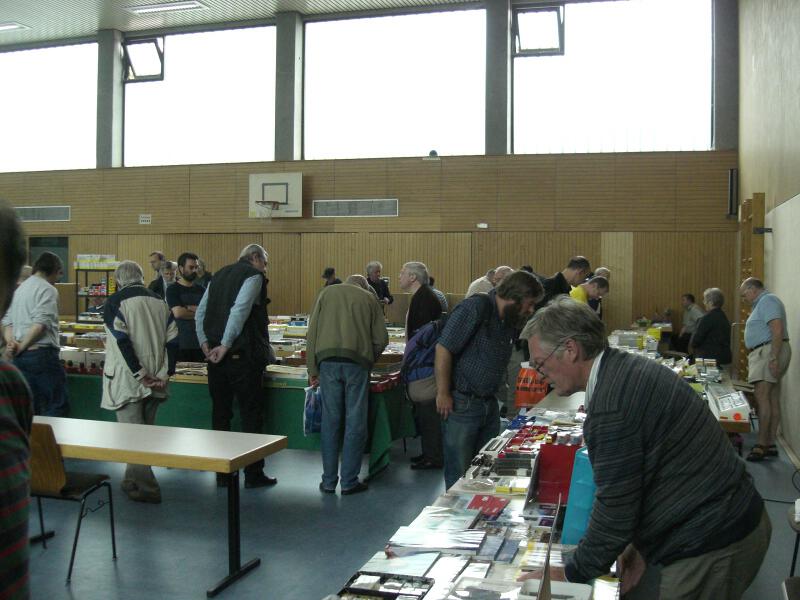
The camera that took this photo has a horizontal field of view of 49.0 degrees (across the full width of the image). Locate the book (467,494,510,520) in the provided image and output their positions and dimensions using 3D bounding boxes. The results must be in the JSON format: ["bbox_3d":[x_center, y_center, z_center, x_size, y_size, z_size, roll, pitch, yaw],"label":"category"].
[{"bbox_3d":[0.331,0.794,3.364,0.160,0.028,0.240,1,2,17],"label":"book"}]

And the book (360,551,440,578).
[{"bbox_3d":[-0.001,0.807,2.670,0.205,0.028,0.235,1,2,17],"label":"book"}]

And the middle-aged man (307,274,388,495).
[{"bbox_3d":[-0.385,0.615,6.814,0.600,1.650,0.620,1,2,17],"label":"middle-aged man"}]

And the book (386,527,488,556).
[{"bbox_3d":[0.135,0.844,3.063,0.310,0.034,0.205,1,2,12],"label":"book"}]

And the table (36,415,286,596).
[{"bbox_3d":[-1.631,1.147,5.054,1.830,0.725,0.680,1,2,18],"label":"table"}]

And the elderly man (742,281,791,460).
[{"bbox_3d":[3.371,0.627,8.100,0.460,1.690,0.480,1,2,7],"label":"elderly man"}]

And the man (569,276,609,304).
[{"bbox_3d":[1.645,0.591,8.406,0.650,1.640,0.520,1,2,17],"label":"man"}]

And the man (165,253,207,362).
[{"bbox_3d":[-2.037,0.485,8.500,0.510,1.830,0.400,-1,2,-37],"label":"man"}]

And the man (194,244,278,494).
[{"bbox_3d":[-1.277,0.522,6.900,0.530,1.870,0.520,2,2,38],"label":"man"}]

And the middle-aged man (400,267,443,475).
[{"bbox_3d":[0.183,0.550,7.704,0.420,1.740,0.500,1,2,17],"label":"middle-aged man"}]

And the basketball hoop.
[{"bbox_3d":[-2.575,-1.733,17.000,0.450,0.440,0.520,1,2,17],"label":"basketball hoop"}]

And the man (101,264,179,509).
[{"bbox_3d":[-1.921,0.587,6.500,0.550,1.750,0.430,-1,2,-35],"label":"man"}]

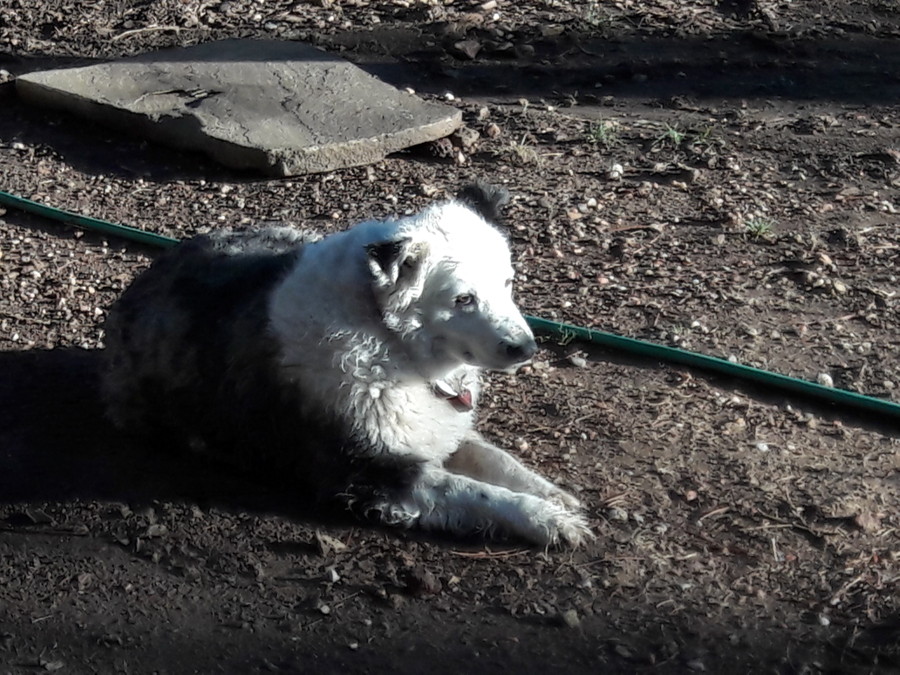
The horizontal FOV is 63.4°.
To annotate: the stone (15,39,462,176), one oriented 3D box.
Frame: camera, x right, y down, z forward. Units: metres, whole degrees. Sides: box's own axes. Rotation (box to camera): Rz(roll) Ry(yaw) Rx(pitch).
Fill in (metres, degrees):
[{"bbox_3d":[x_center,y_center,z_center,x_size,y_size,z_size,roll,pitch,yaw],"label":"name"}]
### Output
[{"bbox_3d":[-0.638,-0.804,2.393,1.411,0.093,0.751,20,44,23],"label":"stone"}]

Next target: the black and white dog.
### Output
[{"bbox_3d":[-0.149,-0.013,1.138,0.824,0.494,0.350,13,42,15],"label":"black and white dog"}]

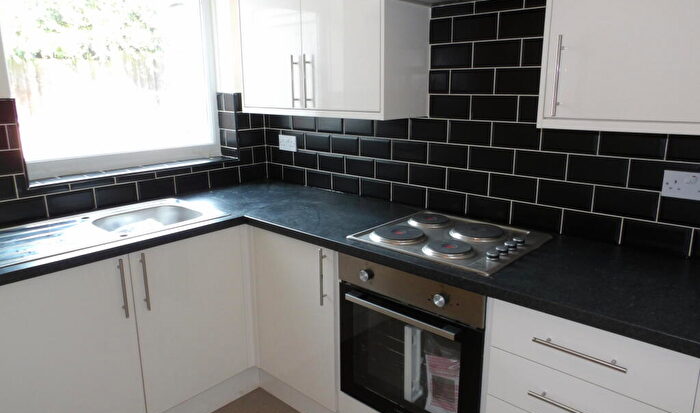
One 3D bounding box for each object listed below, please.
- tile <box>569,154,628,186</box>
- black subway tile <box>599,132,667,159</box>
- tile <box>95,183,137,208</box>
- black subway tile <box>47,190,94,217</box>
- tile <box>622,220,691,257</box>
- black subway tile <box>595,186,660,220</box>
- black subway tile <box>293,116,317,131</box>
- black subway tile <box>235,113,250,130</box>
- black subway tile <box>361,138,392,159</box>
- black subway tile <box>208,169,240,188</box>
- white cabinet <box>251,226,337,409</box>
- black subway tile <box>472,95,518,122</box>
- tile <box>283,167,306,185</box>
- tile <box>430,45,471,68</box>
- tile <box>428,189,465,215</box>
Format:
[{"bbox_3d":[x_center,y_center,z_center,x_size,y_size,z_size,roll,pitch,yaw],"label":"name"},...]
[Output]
[{"bbox_3d":[0.878,-0.127,1.725,0.200,0.100,0.009,12,19,41],"label":"tile"},{"bbox_3d":[0.952,-0.212,1.636,0.200,0.100,0.010,12,19,41],"label":"black subway tile"},{"bbox_3d":[-1.133,-0.056,2.361,0.010,0.099,0.200,12,19,41],"label":"tile"},{"bbox_3d":[-1.264,-0.016,2.208,0.010,0.101,0.200,12,19,41],"label":"black subway tile"},{"bbox_3d":[1.034,0.105,1.644,0.200,0.100,0.010,12,19,41],"label":"tile"},{"bbox_3d":[0.954,-0.011,1.684,0.200,0.100,0.009,12,19,41],"label":"black subway tile"},{"bbox_3d":[-0.252,-0.465,2.694,0.200,0.100,0.009,12,19,41],"label":"black subway tile"},{"bbox_3d":[-0.618,-0.493,2.824,0.009,0.100,0.098,13,19,42],"label":"black subway tile"},{"bbox_3d":[0.126,-0.285,2.388,0.200,0.100,0.010,12,19,41],"label":"black subway tile"},{"bbox_3d":[-0.714,-0.164,2.781,0.010,0.100,0.200,12,19,41],"label":"black subway tile"},{"bbox_3d":[-0.064,0.422,2.270,0.517,0.717,0.530,12,19,41],"label":"white cabinet"},{"bbox_3d":[0.576,-0.391,1.940,0.200,0.100,0.010,12,19,41],"label":"black subway tile"},{"bbox_3d":[-0.323,-0.181,2.836,0.200,0.098,0.009,12,19,41],"label":"tile"},{"bbox_3d":[0.422,-0.623,2.021,0.200,0.100,0.009,12,19,41],"label":"tile"},{"bbox_3d":[0.430,-0.022,2.173,0.200,0.098,0.009,12,19,41],"label":"tile"}]

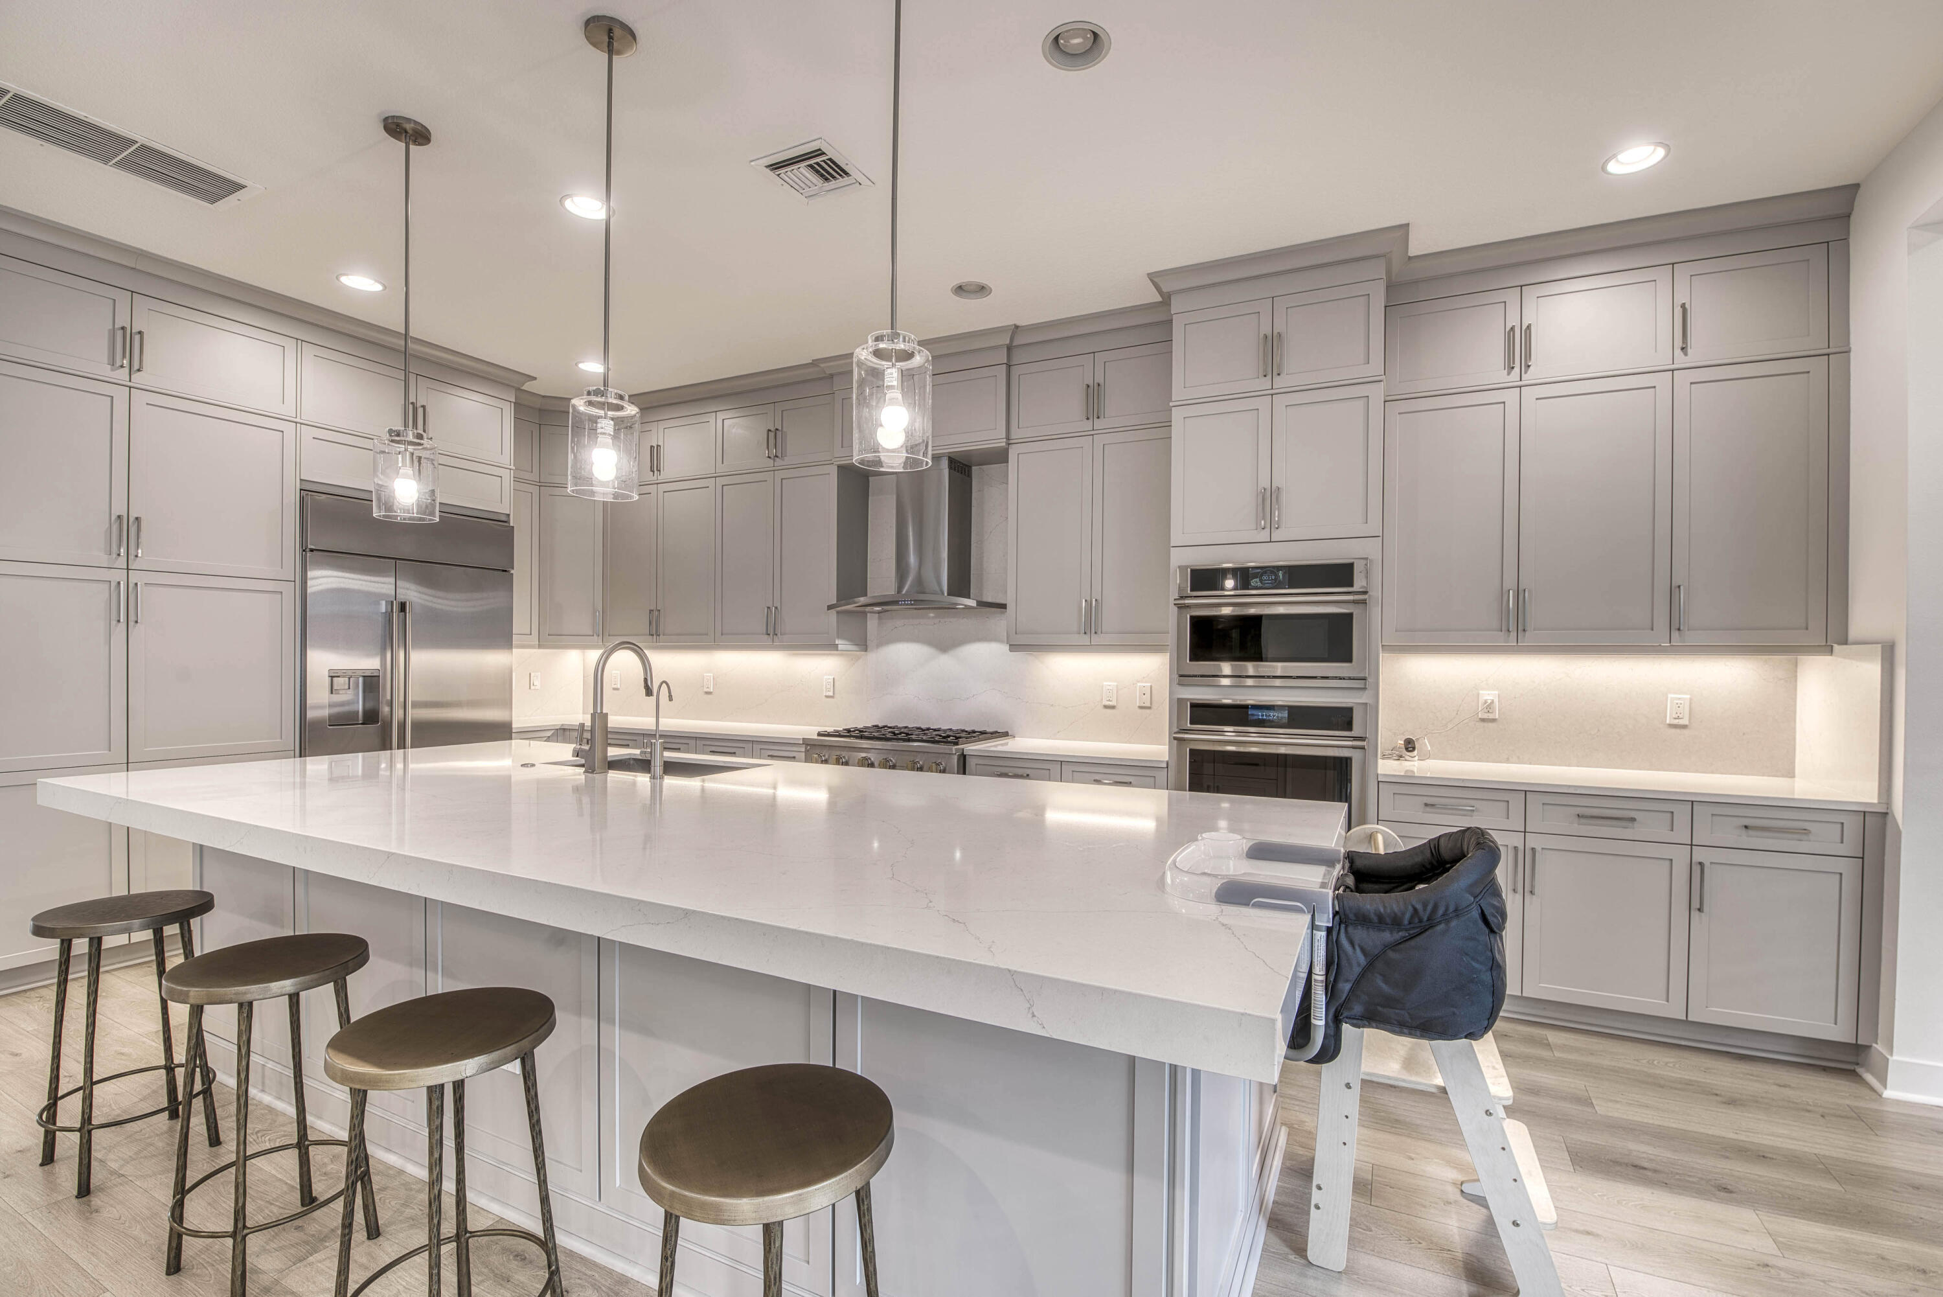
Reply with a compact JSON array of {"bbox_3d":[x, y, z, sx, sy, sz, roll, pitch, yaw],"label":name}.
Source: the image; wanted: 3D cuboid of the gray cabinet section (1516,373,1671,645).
[{"bbox_3d":[2.536,-0.541,3.357,0.493,1.052,0.330,0,0,24],"label":"gray cabinet section"}]

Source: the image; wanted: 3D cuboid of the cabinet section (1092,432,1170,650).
[{"bbox_3d":[0.844,-0.537,4.077,0.377,1.029,0.330,0,0,25],"label":"cabinet section"}]

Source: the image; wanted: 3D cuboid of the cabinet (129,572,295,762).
[{"bbox_3d":[-3.652,0.077,3.765,0.580,0.818,0.595,0,0,24],"label":"cabinet"}]

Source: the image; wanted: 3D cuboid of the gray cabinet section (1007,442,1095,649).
[{"bbox_3d":[0.470,-0.551,4.361,0.461,1.052,0.330,0,0,24],"label":"gray cabinet section"}]

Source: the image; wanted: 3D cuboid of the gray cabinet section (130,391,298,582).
[{"bbox_3d":[-3.658,-0.706,3.777,0.600,0.760,0.589,0,0,25],"label":"gray cabinet section"}]

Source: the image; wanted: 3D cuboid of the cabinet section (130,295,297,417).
[{"bbox_3d":[-3.667,-1.309,3.790,0.580,0.386,0.601,0,0,24],"label":"cabinet section"}]

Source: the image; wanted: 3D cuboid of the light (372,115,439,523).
[{"bbox_3d":[-1.802,-1.048,2.586,0.172,1.242,0.172,0,0,24],"label":"light"}]

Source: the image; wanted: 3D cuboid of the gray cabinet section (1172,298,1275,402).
[{"bbox_3d":[1.204,-1.290,3.777,0.418,0.386,0.580,0,0,24],"label":"gray cabinet section"}]

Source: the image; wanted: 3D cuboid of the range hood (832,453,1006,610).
[{"bbox_3d":[-0.258,-0.615,4.459,0.910,0.835,0.510,0,0,24],"label":"range hood"}]

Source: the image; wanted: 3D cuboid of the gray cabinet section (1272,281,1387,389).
[{"bbox_3d":[1.557,-1.259,3.535,0.408,0.377,0.600,0,0,25],"label":"gray cabinet section"}]

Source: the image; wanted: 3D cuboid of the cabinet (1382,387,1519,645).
[{"bbox_3d":[2.071,-0.540,3.541,0.497,1.051,0.330,0,0,24],"label":"cabinet"}]

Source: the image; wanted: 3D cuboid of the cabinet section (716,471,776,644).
[{"bbox_3d":[-1.315,-0.547,5.087,0.451,1.029,0.330,0,0,25],"label":"cabinet section"}]

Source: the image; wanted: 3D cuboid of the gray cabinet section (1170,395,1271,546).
[{"bbox_3d":[1.202,-0.762,3.778,0.418,0.623,0.580,0,0,24],"label":"gray cabinet section"}]

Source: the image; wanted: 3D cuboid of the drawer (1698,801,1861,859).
[{"bbox_3d":[2.833,0.622,2.969,0.445,0.153,0.500,0,0,24],"label":"drawer"}]

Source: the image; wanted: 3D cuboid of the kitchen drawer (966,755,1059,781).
[{"bbox_3d":[0.286,0.600,4.092,0.482,0.153,0.500,0,0,24],"label":"kitchen drawer"}]

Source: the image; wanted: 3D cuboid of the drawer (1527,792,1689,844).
[{"bbox_3d":[2.402,0.618,3.159,0.491,0.153,0.500,0,0,24],"label":"drawer"}]

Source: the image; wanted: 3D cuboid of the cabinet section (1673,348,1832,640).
[{"bbox_3d":[2.964,-0.539,3.164,0.445,1.052,0.330,0,0,24],"label":"cabinet section"}]

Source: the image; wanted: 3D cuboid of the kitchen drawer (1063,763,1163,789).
[{"bbox_3d":[0.733,0.604,3.895,0.486,0.153,0.500,0,0,24],"label":"kitchen drawer"}]

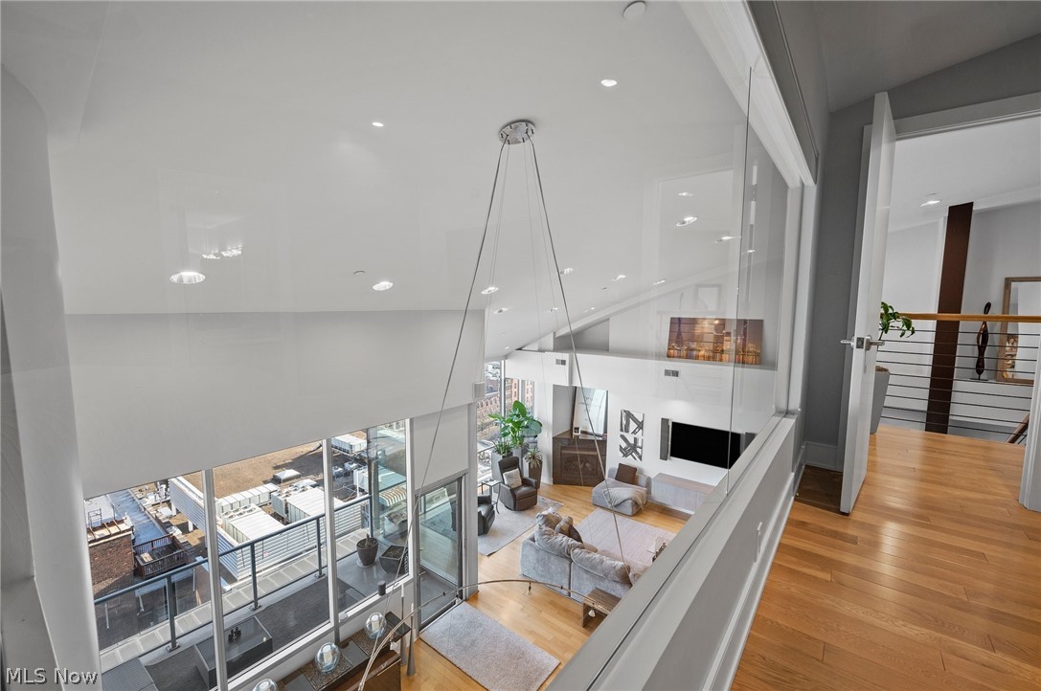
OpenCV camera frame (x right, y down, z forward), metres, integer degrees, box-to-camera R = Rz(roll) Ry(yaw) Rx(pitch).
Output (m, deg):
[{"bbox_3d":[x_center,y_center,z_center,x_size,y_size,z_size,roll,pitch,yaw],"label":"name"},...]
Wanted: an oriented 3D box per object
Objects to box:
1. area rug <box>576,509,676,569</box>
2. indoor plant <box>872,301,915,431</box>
[{"bbox_3d":[2.277,3.974,8.154,3.100,0.015,2.480,5,7,38],"label":"area rug"},{"bbox_3d":[3.189,0.193,3.924,0.530,1.190,0.500,5,7,38],"label":"indoor plant"}]

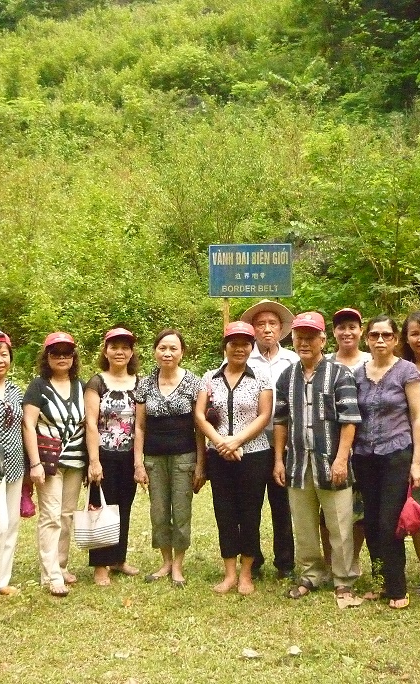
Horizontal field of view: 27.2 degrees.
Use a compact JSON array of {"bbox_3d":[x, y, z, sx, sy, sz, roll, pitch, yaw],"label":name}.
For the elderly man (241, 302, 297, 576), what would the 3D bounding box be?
[{"bbox_3d":[0.334,0.592,5.420,0.520,1.727,0.360,1,1,-2],"label":"elderly man"}]

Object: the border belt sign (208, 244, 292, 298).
[{"bbox_3d":[0.326,-0.572,7.000,0.664,0.423,0.030,1,1,5],"label":"border belt sign"}]

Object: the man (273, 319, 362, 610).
[{"bbox_3d":[0.616,0.630,4.976,0.520,1.610,0.330,0,0,20],"label":"man"}]

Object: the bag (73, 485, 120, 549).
[{"bbox_3d":[-0.689,1.069,5.280,0.280,0.390,0.120,0,0,-18],"label":"bag"}]

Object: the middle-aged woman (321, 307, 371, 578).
[{"bbox_3d":[0.845,0.603,5.376,0.430,1.610,0.300,0,0,9],"label":"middle-aged woman"}]

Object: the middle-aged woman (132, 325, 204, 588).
[{"bbox_3d":[-0.246,0.689,5.280,0.460,1.543,0.300,1,1,-2],"label":"middle-aged woman"}]

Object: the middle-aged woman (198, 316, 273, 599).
[{"bbox_3d":[0.144,0.671,5.120,0.460,1.584,0.310,1,1,14],"label":"middle-aged woman"}]

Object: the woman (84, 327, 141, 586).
[{"bbox_3d":[-0.596,0.694,5.476,0.430,1.555,0.300,0,0,-14],"label":"woman"}]

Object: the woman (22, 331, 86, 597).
[{"bbox_3d":[-0.924,0.709,5.200,0.440,1.543,0.330,0,1,-30],"label":"woman"}]

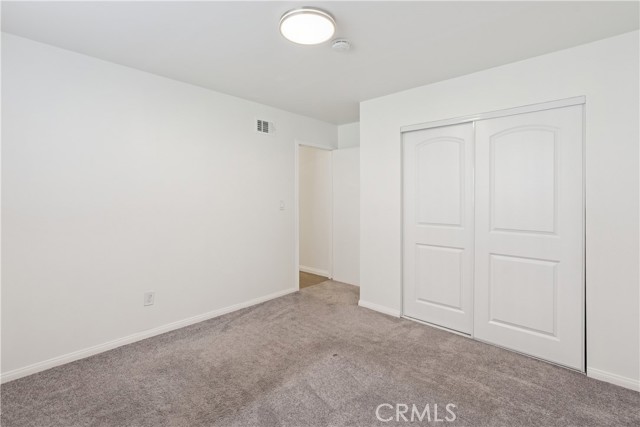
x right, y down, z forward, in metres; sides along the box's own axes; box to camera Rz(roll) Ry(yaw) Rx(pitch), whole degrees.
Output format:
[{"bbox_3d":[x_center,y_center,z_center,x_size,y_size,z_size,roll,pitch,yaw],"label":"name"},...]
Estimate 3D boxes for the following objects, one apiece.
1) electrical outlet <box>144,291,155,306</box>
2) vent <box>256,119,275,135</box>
[{"bbox_3d":[-1.568,0.789,2.620,0.012,0.119,0.076,2,3,44],"label":"electrical outlet"},{"bbox_3d":[-0.670,-1.081,3.545,0.020,0.175,0.300,2,3,44],"label":"vent"}]

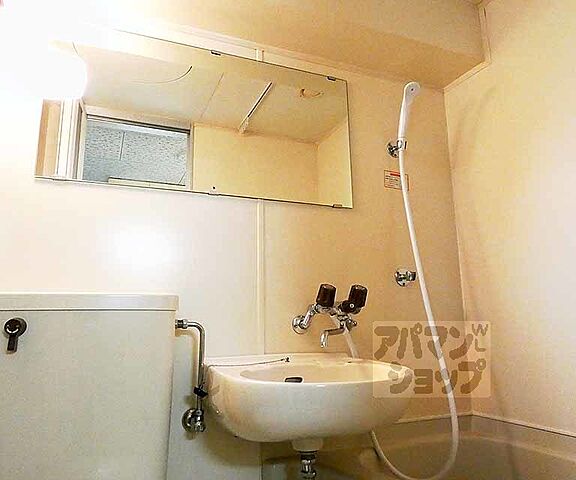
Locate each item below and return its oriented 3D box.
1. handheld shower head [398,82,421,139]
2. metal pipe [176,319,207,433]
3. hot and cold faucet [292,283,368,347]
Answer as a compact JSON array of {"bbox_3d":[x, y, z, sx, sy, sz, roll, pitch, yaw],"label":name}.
[{"bbox_3d":[0.428,-0.452,1.484,0.058,0.210,0.056,7,3,-20],"label":"handheld shower head"},{"bbox_3d":[-0.255,0.352,1.087,0.088,0.280,0.095,3,-12,-21],"label":"metal pipe"},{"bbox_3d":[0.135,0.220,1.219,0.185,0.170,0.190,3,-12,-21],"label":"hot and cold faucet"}]

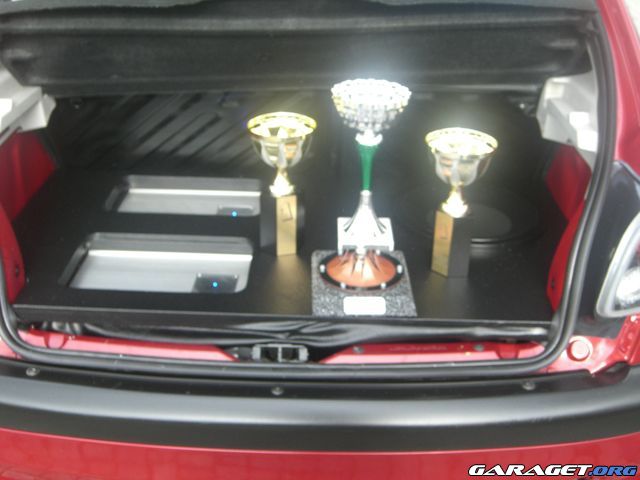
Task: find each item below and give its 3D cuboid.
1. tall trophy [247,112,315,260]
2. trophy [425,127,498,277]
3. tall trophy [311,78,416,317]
[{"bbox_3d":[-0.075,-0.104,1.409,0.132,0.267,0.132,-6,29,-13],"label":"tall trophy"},{"bbox_3d":[0.257,-0.061,1.339,0.132,0.268,0.132,22,35,34],"label":"trophy"},{"bbox_3d":[0.079,-0.071,1.231,0.178,0.385,0.170,0,28,-1],"label":"tall trophy"}]

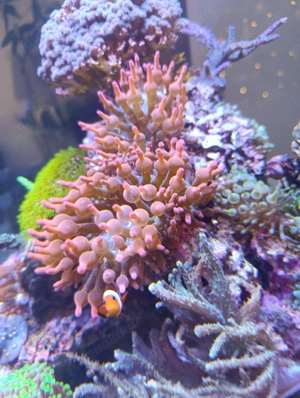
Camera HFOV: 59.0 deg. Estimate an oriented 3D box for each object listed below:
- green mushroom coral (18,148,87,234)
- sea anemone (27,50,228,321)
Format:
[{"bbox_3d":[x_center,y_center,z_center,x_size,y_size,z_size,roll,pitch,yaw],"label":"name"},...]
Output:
[{"bbox_3d":[-0.163,-0.015,0.485,0.140,0.155,0.130,-1,6,6],"label":"green mushroom coral"},{"bbox_3d":[-0.031,-0.025,0.400,0.255,0.345,0.180,-1,6,6],"label":"sea anemone"}]

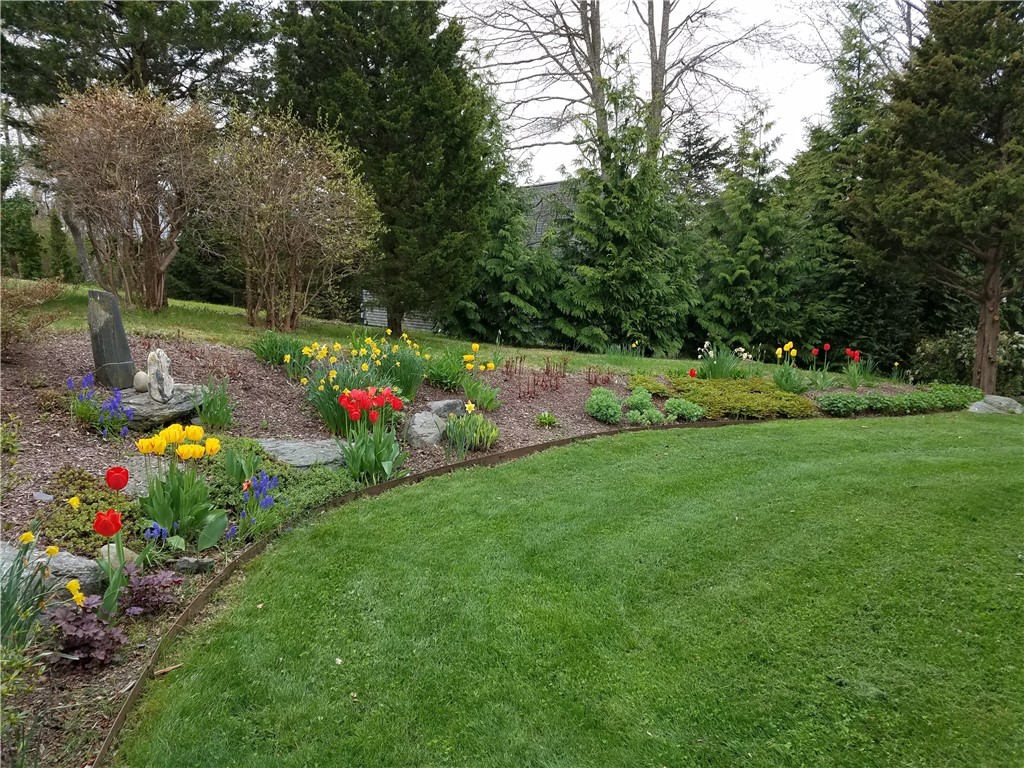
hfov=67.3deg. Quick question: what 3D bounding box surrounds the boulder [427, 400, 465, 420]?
[{"bbox_3d":[-0.506,0.192,5.900,0.299,0.120,0.260,0,8,0],"label":"boulder"}]

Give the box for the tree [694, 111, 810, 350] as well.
[{"bbox_3d":[3.846,-2.417,12.300,1.800,3.878,1.800,0,8,0],"label":"tree"}]

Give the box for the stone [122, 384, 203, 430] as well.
[{"bbox_3d":[-2.335,0.150,5.125,0.500,0.230,0.420,-4,9,-25],"label":"stone"}]

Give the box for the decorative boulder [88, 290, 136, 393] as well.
[{"bbox_3d":[-2.799,-0.310,5.361,0.280,0.690,0.210,-4,9,-27],"label":"decorative boulder"}]

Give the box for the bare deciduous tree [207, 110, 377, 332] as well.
[{"bbox_3d":[-2.841,-2.096,10.000,2.195,2.803,2.195,0,8,0],"label":"bare deciduous tree"}]

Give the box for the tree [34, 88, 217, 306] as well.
[{"bbox_3d":[-4.454,-2.132,8.886,1.900,2.500,1.850,-4,9,-26],"label":"tree"}]

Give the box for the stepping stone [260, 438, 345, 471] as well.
[{"bbox_3d":[-1.367,0.458,5.068,0.570,0.190,0.400,-2,9,-15],"label":"stepping stone"}]

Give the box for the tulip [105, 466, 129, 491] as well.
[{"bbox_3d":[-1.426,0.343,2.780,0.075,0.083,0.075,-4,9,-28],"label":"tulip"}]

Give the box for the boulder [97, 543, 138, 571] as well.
[{"bbox_3d":[-1.502,0.665,2.950,0.169,0.120,0.140,0,8,0],"label":"boulder"}]

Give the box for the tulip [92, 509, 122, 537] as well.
[{"bbox_3d":[-1.341,0.459,2.550,0.094,0.090,0.090,0,8,0],"label":"tulip"}]

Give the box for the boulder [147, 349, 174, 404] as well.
[{"bbox_3d":[-2.297,-0.049,5.025,0.160,0.345,0.140,-4,9,-24],"label":"boulder"}]

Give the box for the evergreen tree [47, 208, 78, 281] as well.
[{"bbox_3d":[-12.273,-3.788,21.000,0.848,1.962,0.848,0,8,0],"label":"evergreen tree"}]

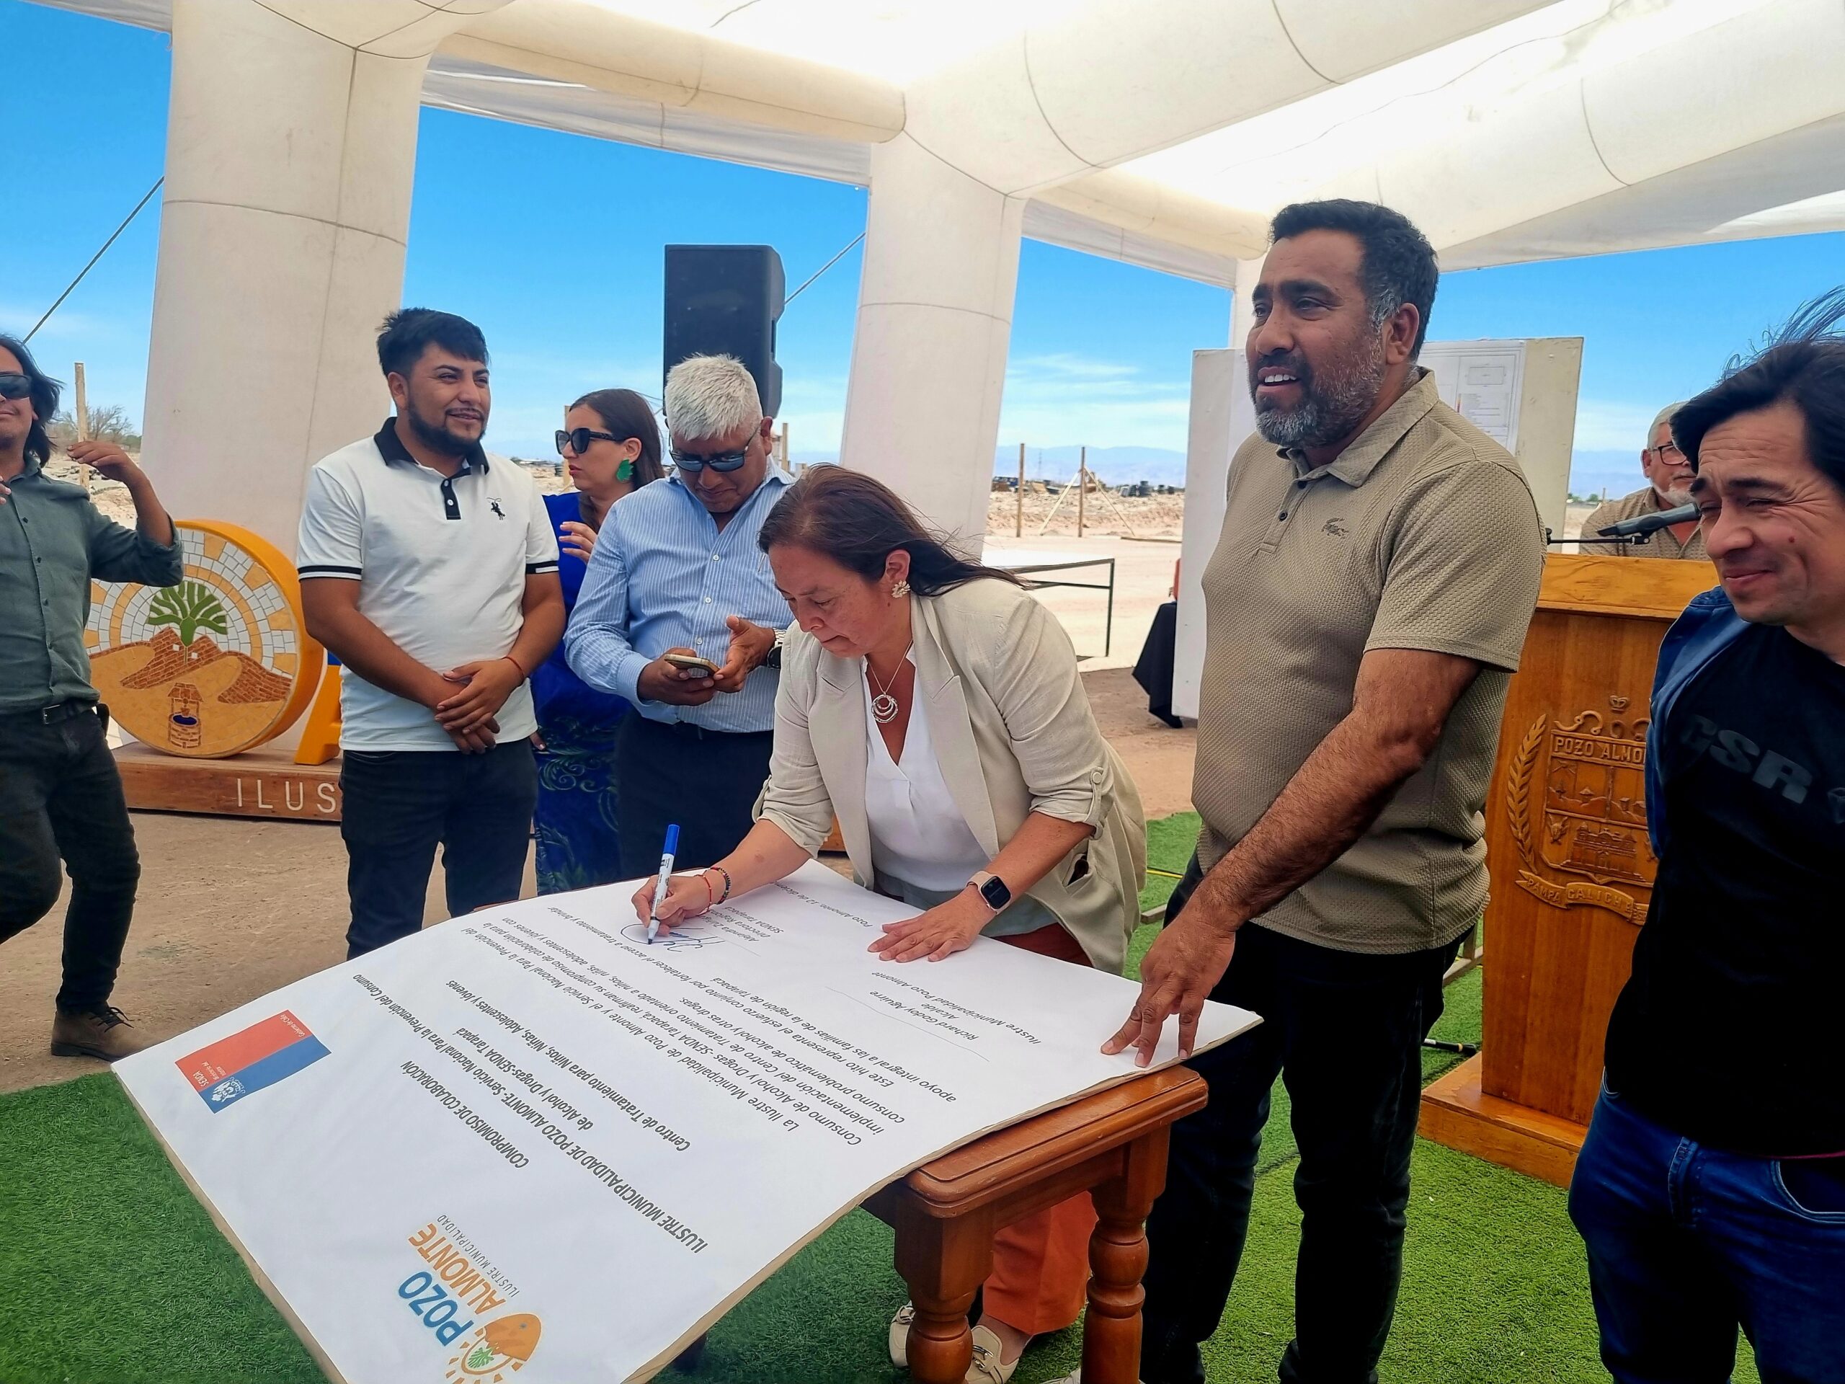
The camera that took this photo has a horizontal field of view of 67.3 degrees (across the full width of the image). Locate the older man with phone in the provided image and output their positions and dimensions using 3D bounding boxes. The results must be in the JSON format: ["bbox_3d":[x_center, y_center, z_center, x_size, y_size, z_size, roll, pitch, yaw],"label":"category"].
[{"bbox_3d":[-0.415,0.183,2.598,0.500,1.596,0.420,0,9,-12],"label":"older man with phone"}]

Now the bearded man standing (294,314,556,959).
[{"bbox_3d":[-0.920,0.124,2.653,0.500,1.664,0.320,-4,11,-36],"label":"bearded man standing"}]

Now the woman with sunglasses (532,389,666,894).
[{"bbox_3d":[-0.760,0.080,3.303,0.450,1.568,0.340,4,9,15],"label":"woman with sunglasses"}]

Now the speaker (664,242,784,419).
[{"bbox_3d":[-0.755,-1.379,5.427,0.420,0.661,0.370,3,9,8],"label":"speaker"}]

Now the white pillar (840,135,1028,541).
[{"bbox_3d":[-0.037,-1.781,9.379,1.028,3.495,1.028,11,12,19],"label":"white pillar"}]

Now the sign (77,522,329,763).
[{"bbox_3d":[-2.870,-0.207,5.519,0.915,0.915,0.200,3,9,7],"label":"sign"}]

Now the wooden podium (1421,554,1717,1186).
[{"bbox_3d":[1.506,0.354,2.947,0.580,1.275,0.550,10,12,42],"label":"wooden podium"}]

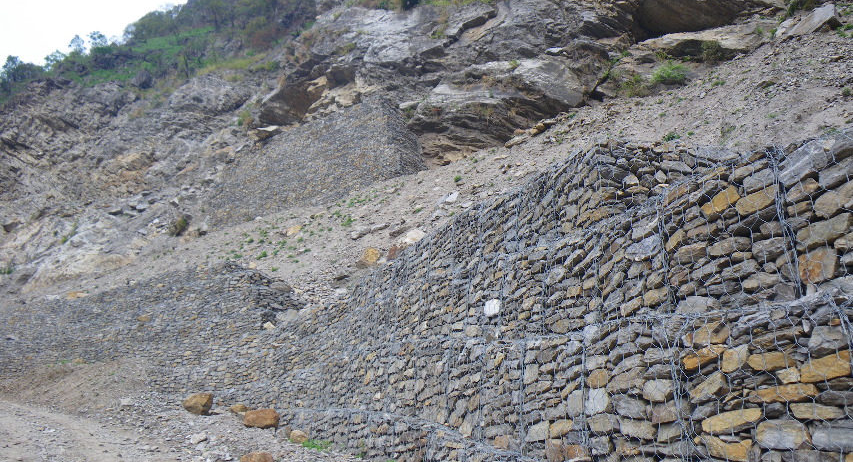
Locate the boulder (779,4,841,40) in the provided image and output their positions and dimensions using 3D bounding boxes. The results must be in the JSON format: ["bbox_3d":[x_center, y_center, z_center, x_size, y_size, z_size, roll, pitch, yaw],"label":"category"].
[{"bbox_3d":[8.303,-4.554,15.000,1.391,0.782,0.974,-8,-15,30],"label":"boulder"}]

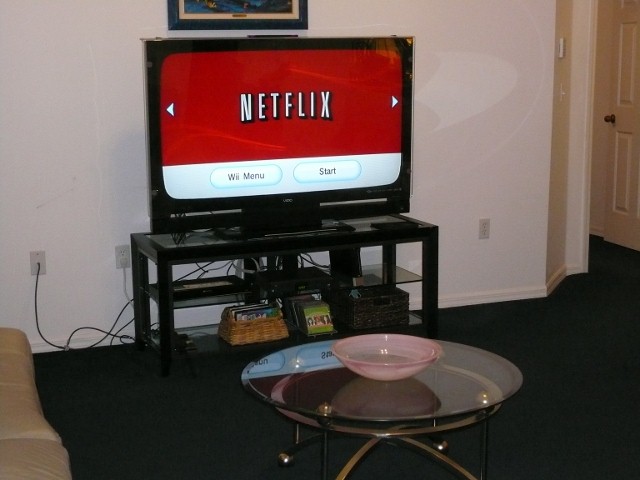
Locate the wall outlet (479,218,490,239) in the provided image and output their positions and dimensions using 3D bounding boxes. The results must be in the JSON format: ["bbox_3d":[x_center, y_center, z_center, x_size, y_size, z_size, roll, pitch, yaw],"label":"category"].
[{"bbox_3d":[0.931,-0.059,6.034,0.070,0.114,0.012,-5,11,-21],"label":"wall outlet"}]

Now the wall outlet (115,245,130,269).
[{"bbox_3d":[-0.969,0.086,5.286,0.070,0.114,0.012,-5,11,-21],"label":"wall outlet"}]

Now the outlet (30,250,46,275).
[{"bbox_3d":[-1.347,0.114,5.137,0.070,0.114,0.012,-5,11,-21],"label":"outlet"}]

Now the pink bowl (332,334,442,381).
[{"bbox_3d":[0.220,0.402,3.522,0.357,0.093,0.357,0,11,0],"label":"pink bowl"}]

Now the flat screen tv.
[{"bbox_3d":[-0.192,-0.493,5.126,1.324,0.915,0.256,-5,12,-24],"label":"flat screen tv"}]

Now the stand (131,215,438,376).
[{"bbox_3d":[-0.156,0.239,5.270,1.426,0.577,0.463,-5,11,-23],"label":"stand"}]

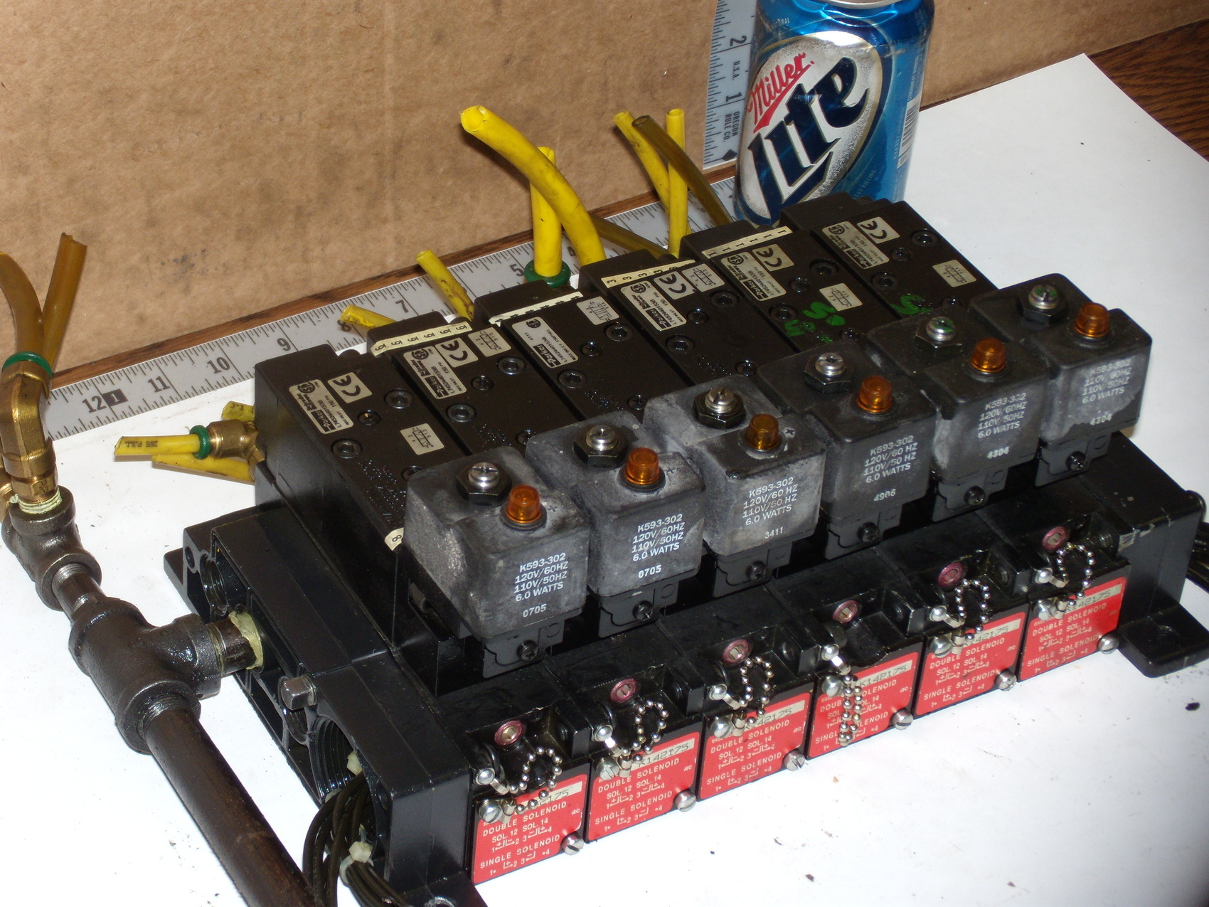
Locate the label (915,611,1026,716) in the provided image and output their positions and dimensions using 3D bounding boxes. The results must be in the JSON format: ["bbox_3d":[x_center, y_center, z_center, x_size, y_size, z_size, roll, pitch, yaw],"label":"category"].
[{"bbox_3d":[0.120,0.069,0.930,0.037,0.033,0.001,-18,44,-23],"label":"label"}]

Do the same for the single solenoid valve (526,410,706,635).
[{"bbox_3d":[0.004,0.020,0.861,0.036,0.067,0.051,-18,44,-23],"label":"single solenoid valve"}]

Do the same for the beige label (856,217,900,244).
[{"bbox_3d":[0.097,-0.079,0.997,0.010,0.001,0.013,-19,45,-24],"label":"beige label"}]

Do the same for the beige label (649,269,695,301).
[{"bbox_3d":[0.024,-0.057,0.967,0.009,0.001,0.013,-19,45,-24],"label":"beige label"}]

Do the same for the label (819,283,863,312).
[{"bbox_3d":[0.083,-0.054,0.985,0.010,0.001,0.013,-17,44,-21],"label":"label"}]

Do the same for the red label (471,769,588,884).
[{"bbox_3d":[-0.023,0.115,0.866,0.037,0.033,0.001,-18,44,-23],"label":"red label"}]

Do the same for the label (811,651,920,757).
[{"bbox_3d":[0.086,0.083,0.928,0.039,0.032,0.001,-18,46,-22],"label":"label"}]

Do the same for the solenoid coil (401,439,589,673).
[{"bbox_3d":[-0.033,0.031,0.871,0.036,0.057,0.049,-18,44,-22],"label":"solenoid coil"}]

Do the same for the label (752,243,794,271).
[{"bbox_3d":[0.060,-0.069,0.997,0.009,0.001,0.013,-17,45,-22],"label":"label"}]

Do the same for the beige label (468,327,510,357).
[{"bbox_3d":[-0.038,-0.037,0.939,0.009,0.001,0.013,-20,45,-25],"label":"beige label"}]

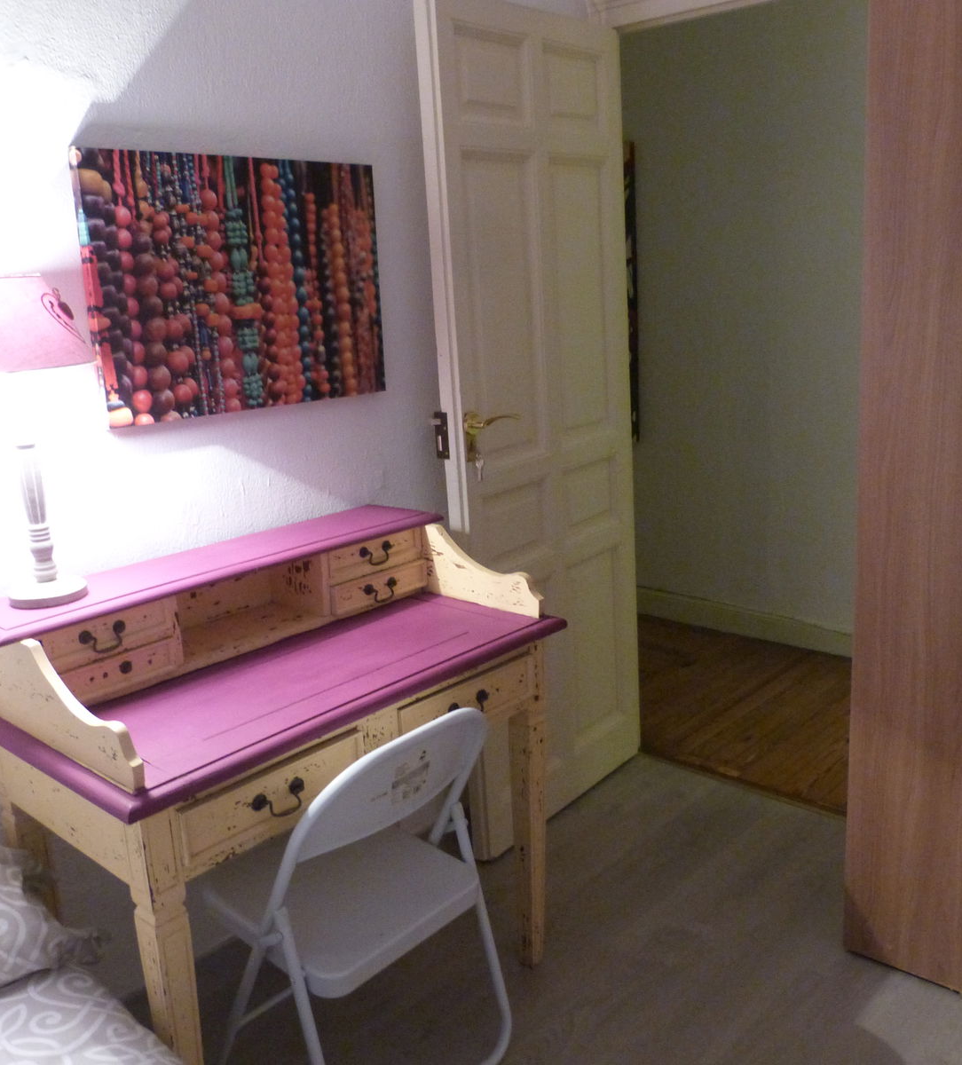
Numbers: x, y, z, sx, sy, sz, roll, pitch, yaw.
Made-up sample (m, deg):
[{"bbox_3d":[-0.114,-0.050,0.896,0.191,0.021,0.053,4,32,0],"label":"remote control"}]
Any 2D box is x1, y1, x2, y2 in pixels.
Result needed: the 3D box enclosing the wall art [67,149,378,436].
[{"bbox_3d":[-0.486,-0.517,2.150,0.026,0.508,0.700,9,18,43],"label":"wall art"}]

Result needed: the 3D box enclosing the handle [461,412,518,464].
[{"bbox_3d":[0.029,-0.223,2.348,0.060,0.111,0.149,7,17,39],"label":"handle"}]

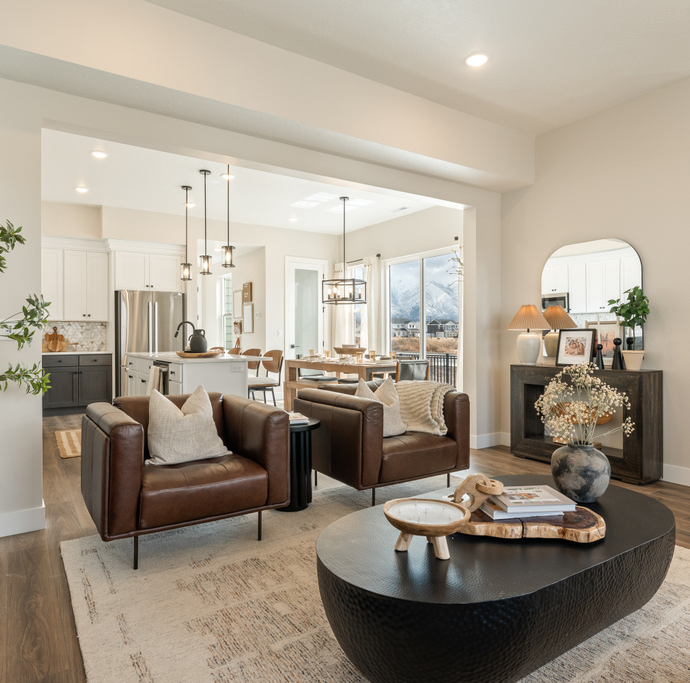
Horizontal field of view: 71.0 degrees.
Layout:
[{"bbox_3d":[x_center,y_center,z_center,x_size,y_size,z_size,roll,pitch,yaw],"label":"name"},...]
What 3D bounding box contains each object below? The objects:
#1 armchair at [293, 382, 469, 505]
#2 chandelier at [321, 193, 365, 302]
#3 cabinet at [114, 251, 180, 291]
[{"bbox_3d":[0.240,0.696,3.451,0.910,0.740,0.860,0,0,-33],"label":"armchair"},{"bbox_3d":[-0.010,-1.245,6.620,0.600,1.450,0.600,0,0,0],"label":"chandelier"},{"bbox_3d":[-3.180,-1.080,7.700,0.930,0.620,0.580,0,0,-34],"label":"cabinet"}]

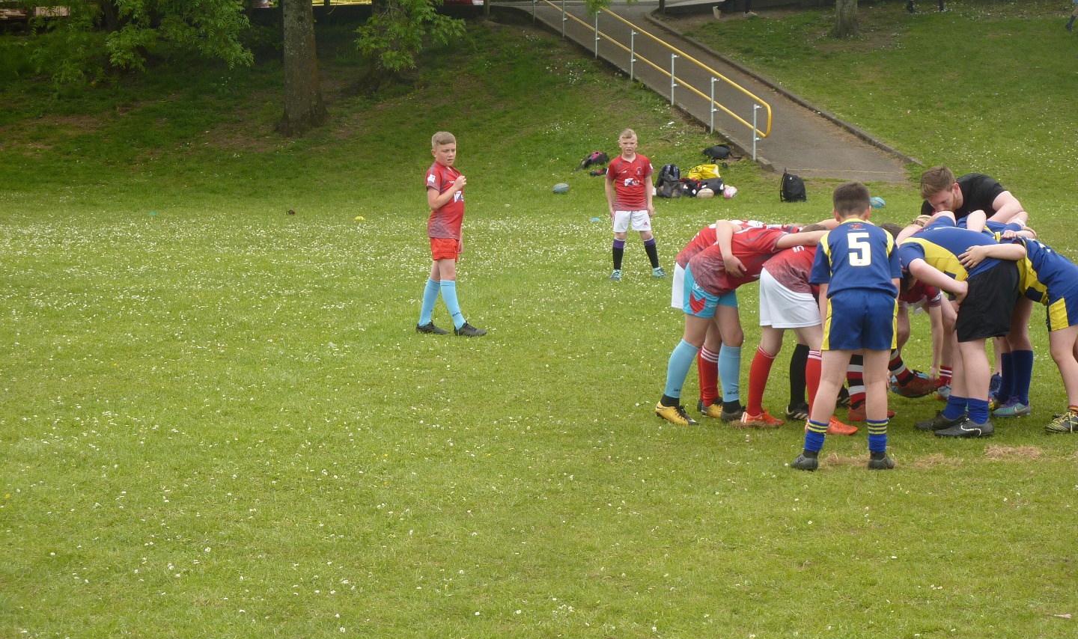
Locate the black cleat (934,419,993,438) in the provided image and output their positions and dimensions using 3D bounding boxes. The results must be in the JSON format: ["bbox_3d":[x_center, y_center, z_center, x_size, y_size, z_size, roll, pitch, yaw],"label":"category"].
[{"bbox_3d":[2.027,0.522,13.370,0.280,0.100,0.100,0,4,6],"label":"black cleat"}]

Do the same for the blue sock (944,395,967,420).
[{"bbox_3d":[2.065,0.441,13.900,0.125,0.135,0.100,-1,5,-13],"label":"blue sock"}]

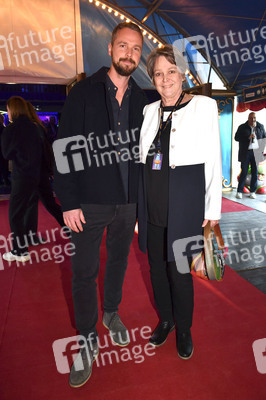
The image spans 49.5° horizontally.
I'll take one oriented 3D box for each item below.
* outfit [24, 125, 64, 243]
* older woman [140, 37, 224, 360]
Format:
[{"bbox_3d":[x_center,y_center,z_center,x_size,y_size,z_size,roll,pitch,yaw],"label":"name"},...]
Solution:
[{"bbox_3d":[-0.970,-0.180,3.280,0.560,1.380,0.460,3,11,17],"label":"outfit"},{"bbox_3d":[0.253,0.060,1.590,0.490,1.670,0.360,3,12,20],"label":"older woman"}]

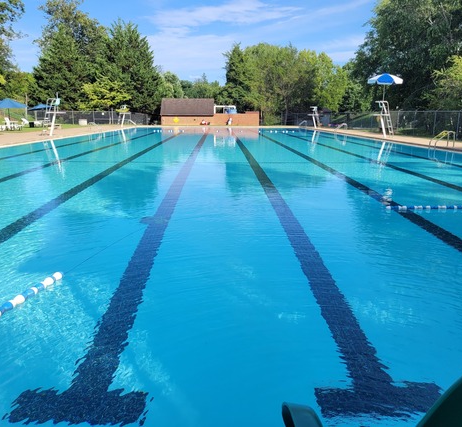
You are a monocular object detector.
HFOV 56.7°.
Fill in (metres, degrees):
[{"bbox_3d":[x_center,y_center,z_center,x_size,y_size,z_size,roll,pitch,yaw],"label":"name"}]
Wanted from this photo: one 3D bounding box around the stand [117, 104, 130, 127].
[{"bbox_3d":[-11.803,-10.733,47.200,1.450,2.400,0.900,1,13,5],"label":"stand"}]

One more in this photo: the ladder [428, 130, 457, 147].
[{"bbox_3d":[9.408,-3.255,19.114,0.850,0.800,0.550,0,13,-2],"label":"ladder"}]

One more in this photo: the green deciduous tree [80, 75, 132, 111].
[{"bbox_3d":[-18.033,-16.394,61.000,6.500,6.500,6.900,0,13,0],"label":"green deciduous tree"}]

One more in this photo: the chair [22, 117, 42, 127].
[{"bbox_3d":[-20.179,-9.159,43.500,1.800,0.900,0.700,1,13,5],"label":"chair"}]

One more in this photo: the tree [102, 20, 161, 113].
[{"bbox_3d":[-14.043,-19.864,60.740,8.300,14.010,8.300,0,13,-2],"label":"tree"}]

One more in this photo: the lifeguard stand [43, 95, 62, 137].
[{"bbox_3d":[-11.088,-6.159,26.612,1.250,2.650,0.850,0,13,-2],"label":"lifeguard stand"}]

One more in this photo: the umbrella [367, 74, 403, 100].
[{"bbox_3d":[9.598,-7.846,26.582,2.130,1.720,2.130,0,13,-2],"label":"umbrella"}]

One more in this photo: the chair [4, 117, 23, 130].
[{"bbox_3d":[-17.004,-6.955,33.453,1.600,1.000,0.680,5,14,18],"label":"chair"}]

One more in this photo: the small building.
[{"bbox_3d":[-2.822,-13.532,57.500,12.800,3.500,5.000,0,13,-2],"label":"small building"}]

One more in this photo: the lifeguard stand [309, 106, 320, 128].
[{"bbox_3d":[9.129,-10.574,46.882,1.250,2.400,0.900,0,13,-2],"label":"lifeguard stand"}]

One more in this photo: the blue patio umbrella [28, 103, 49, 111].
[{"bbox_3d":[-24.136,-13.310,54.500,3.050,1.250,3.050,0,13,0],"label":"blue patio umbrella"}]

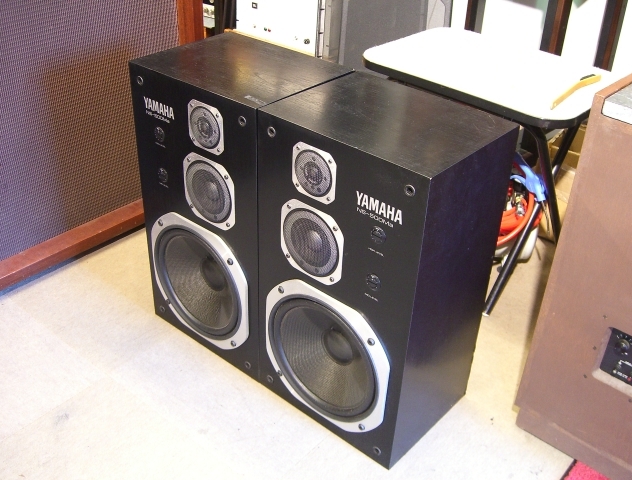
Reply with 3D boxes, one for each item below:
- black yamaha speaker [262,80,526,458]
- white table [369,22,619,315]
[{"bbox_3d":[0.107,0.057,1.319,0.339,0.616,0.268,27,40,32],"label":"black yamaha speaker"},{"bbox_3d":[0.401,-0.193,1.790,0.552,0.503,0.425,29,41,34],"label":"white table"}]

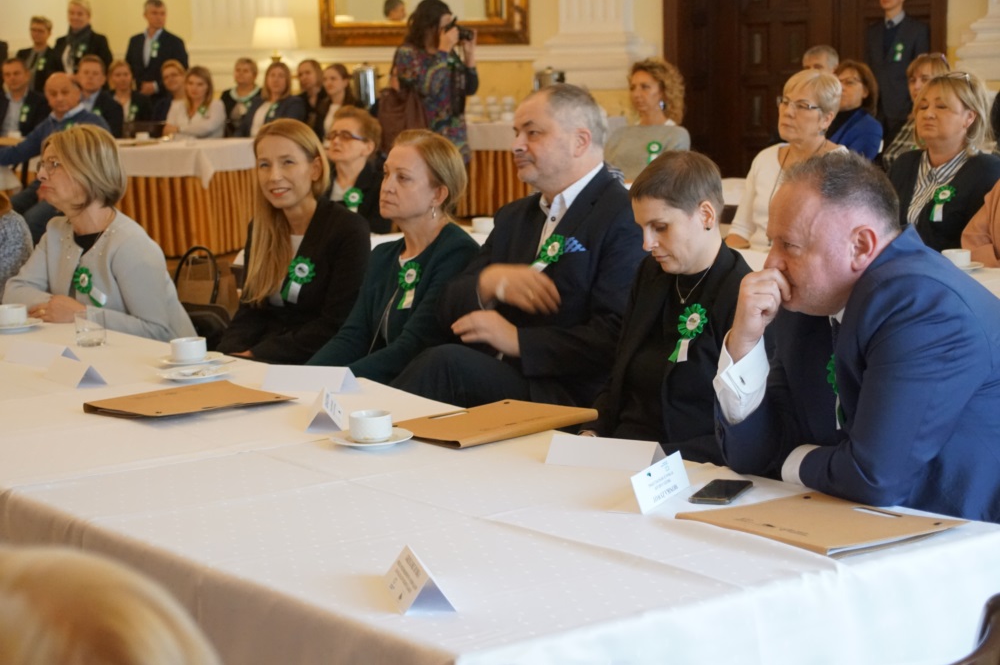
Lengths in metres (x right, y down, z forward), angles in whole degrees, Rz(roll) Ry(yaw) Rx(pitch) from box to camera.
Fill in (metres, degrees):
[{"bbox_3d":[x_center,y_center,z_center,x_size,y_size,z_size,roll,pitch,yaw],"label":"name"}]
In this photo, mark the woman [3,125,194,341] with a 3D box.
[{"bbox_3d":[-1.232,0.053,5.948,0.520,1.260,0.800,7,12,44],"label":"woman"}]

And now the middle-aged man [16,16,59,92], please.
[{"bbox_3d":[-3.432,-1.594,15.691,0.500,1.620,0.320,2,9,20],"label":"middle-aged man"}]

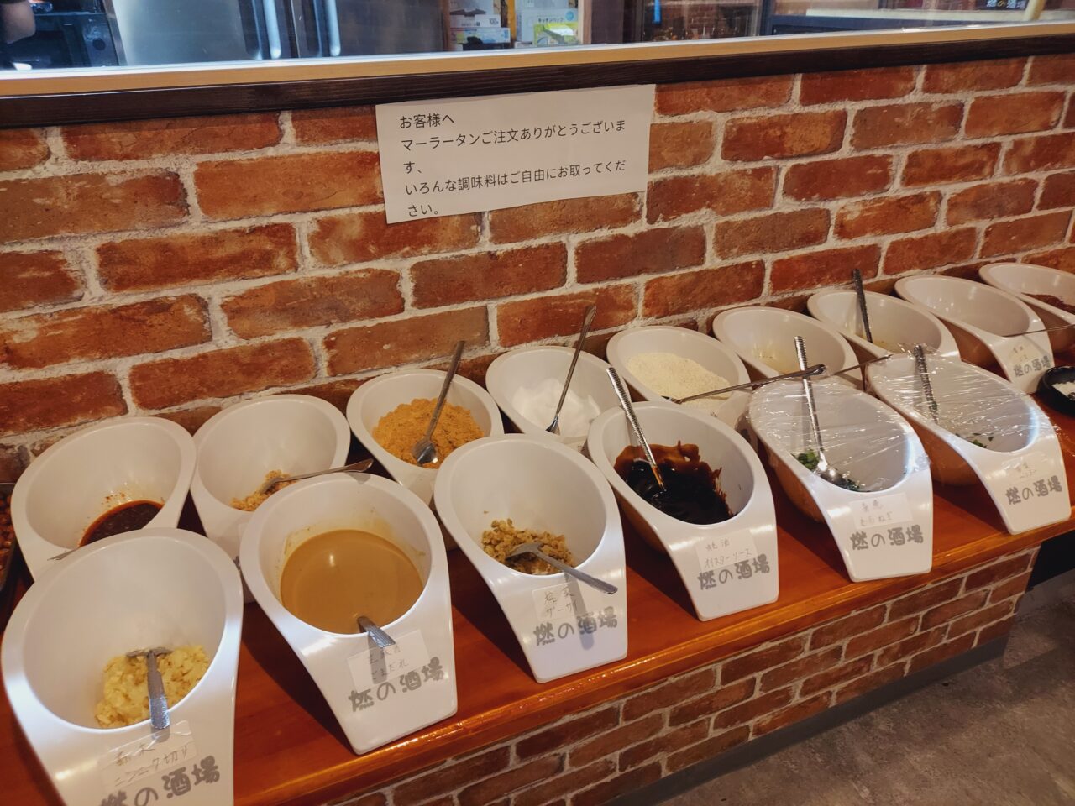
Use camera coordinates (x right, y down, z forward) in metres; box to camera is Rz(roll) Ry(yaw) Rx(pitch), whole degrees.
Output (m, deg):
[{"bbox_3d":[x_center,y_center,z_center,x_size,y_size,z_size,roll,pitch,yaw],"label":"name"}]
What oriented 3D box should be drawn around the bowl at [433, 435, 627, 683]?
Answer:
[{"bbox_3d":[-0.004,0.107,0.623,0.140,0.084,0.216,-10,29,-17],"label":"bowl"}]

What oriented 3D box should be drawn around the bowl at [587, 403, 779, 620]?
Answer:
[{"bbox_3d":[0.122,0.078,0.674,0.140,0.084,0.216,-10,28,-17],"label":"bowl"}]

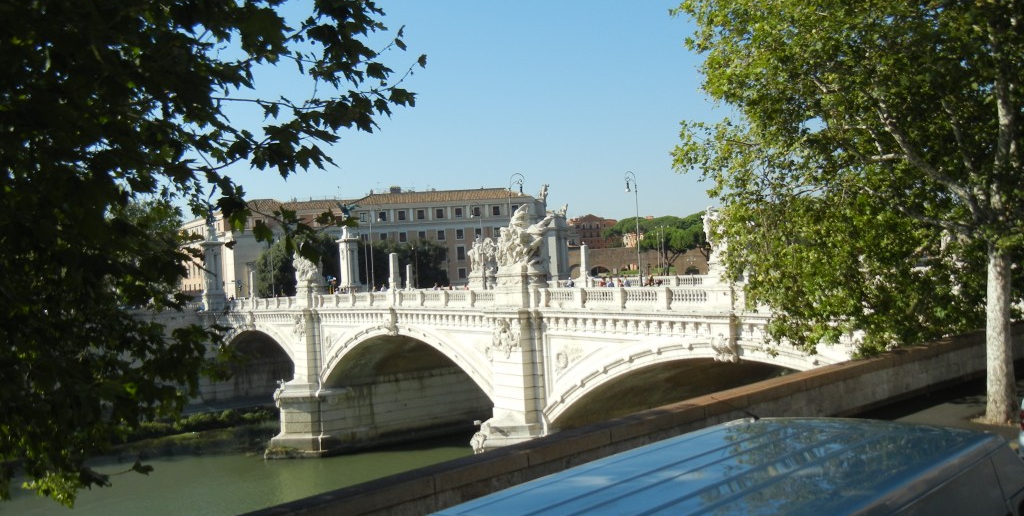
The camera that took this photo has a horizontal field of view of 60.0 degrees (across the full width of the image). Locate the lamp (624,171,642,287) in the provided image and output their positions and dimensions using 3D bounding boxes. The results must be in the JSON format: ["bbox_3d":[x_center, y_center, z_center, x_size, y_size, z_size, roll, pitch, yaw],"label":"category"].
[{"bbox_3d":[9.837,-2.029,71.836,1.500,10.037,0.400,-2,-1,-35],"label":"lamp"}]

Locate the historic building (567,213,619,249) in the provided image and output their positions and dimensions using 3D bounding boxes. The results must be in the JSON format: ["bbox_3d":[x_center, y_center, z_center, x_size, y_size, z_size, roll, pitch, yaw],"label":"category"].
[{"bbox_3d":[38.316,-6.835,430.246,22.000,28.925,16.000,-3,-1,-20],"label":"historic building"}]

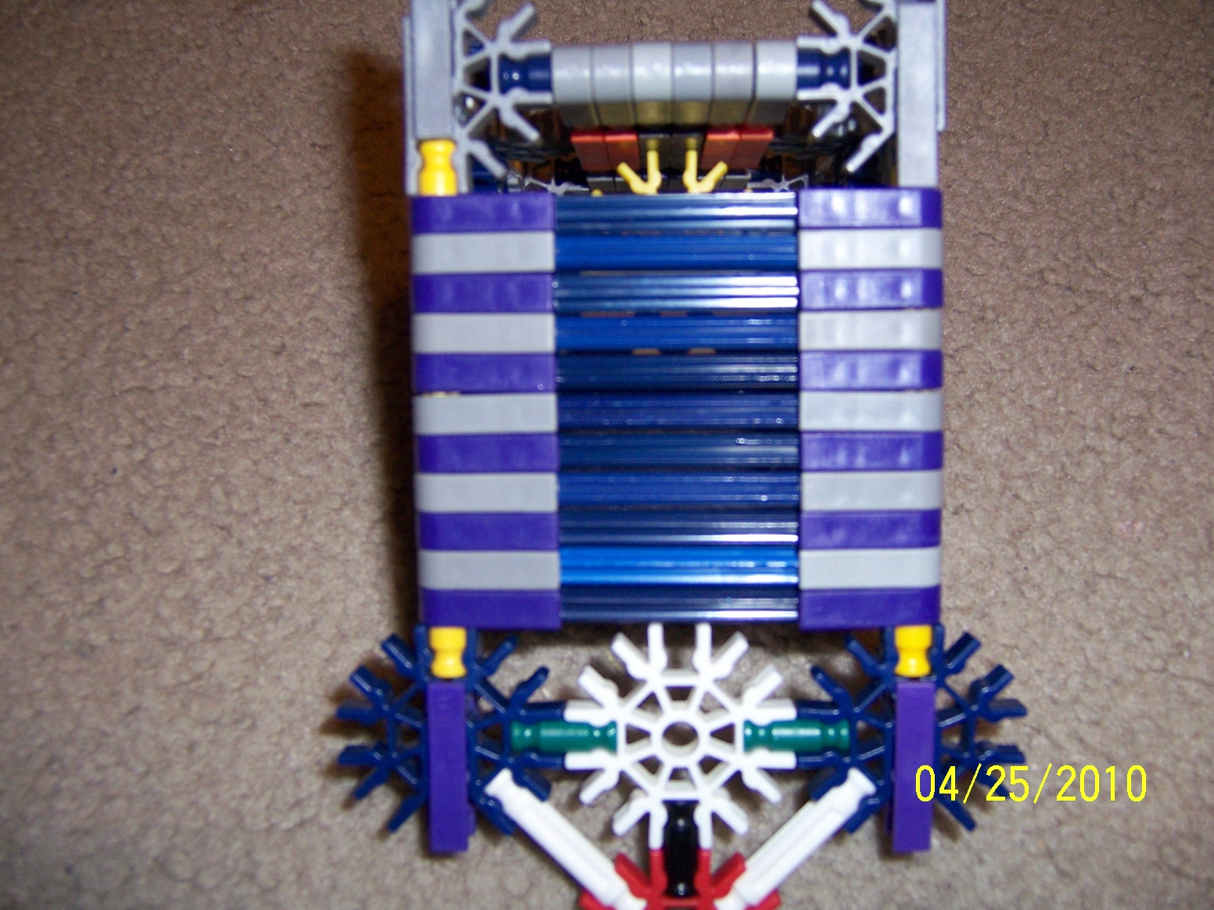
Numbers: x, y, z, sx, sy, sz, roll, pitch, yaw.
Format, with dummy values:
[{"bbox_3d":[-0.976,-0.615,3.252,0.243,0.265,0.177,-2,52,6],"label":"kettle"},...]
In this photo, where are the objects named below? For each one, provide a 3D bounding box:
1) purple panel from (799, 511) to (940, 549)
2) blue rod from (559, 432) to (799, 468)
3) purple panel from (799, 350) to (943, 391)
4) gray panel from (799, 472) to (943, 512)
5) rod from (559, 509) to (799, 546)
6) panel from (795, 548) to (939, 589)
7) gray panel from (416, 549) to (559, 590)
[{"bbox_3d":[0.041,0.011,0.188,0.022,0.015,0.006,0,94,1],"label":"purple panel"},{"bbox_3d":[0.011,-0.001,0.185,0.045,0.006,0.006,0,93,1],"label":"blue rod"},{"bbox_3d":[0.041,-0.014,0.187,0.022,0.015,0.006,0,94,1],"label":"purple panel"},{"bbox_3d":[0.041,0.005,0.188,0.022,0.012,0.006,-1,94,0],"label":"gray panel"},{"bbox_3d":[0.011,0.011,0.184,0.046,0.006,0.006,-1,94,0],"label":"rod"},{"bbox_3d":[0.042,0.018,0.189,0.022,0.012,0.006,-1,94,0],"label":"panel"},{"bbox_3d":[-0.018,0.018,0.184,0.022,0.009,0.006,-1,94,0],"label":"gray panel"}]

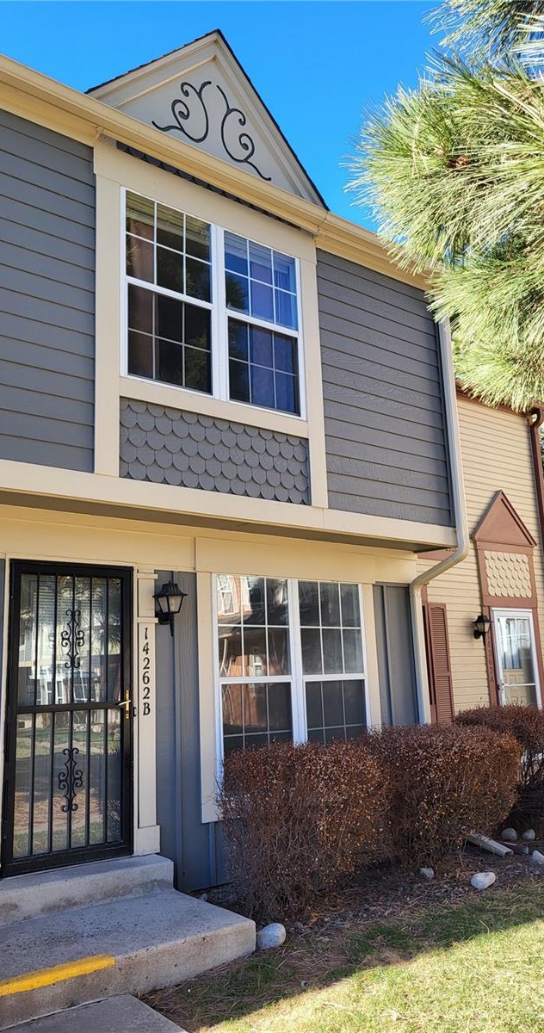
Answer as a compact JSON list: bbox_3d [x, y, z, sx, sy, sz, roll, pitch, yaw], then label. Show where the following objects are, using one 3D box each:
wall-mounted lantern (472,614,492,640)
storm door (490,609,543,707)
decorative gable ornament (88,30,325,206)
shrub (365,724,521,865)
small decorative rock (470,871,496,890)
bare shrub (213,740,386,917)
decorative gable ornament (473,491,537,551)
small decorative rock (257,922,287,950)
[{"bbox_3d":[2.754,1.453,10.145,0.200,0.330,0.250,7,-15,-38],"label":"wall-mounted lantern"},{"bbox_3d":[3.401,2.286,10.627,0.940,2.030,0.080,7,-15,-38],"label":"storm door"},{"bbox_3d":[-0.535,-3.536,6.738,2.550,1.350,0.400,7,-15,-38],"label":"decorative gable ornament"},{"bbox_3d":[1.436,2.391,6.762,1.600,1.050,0.920,7,-15,-38],"label":"shrub"},{"bbox_3d":[1.503,2.593,5.518,0.200,0.130,0.160,7,-15,-38],"label":"small decorative rock"},{"bbox_3d":[0.257,2.217,5.737,1.100,1.050,0.950,7,-15,-38],"label":"bare shrub"},{"bbox_3d":[3.258,-0.006,11.000,1.475,0.750,0.150,7,-15,-38],"label":"decorative gable ornament"},{"bbox_3d":[0.002,2.409,4.463,0.190,0.155,0.165,7,-15,-38],"label":"small decorative rock"}]

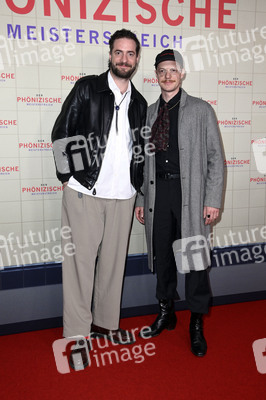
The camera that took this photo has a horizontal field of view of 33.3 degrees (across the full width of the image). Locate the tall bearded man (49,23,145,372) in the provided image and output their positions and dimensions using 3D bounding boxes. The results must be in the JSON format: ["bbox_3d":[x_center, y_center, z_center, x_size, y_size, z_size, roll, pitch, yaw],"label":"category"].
[{"bbox_3d":[-0.186,-0.011,2.576,0.570,1.860,0.430,-4,10,-25],"label":"tall bearded man"}]

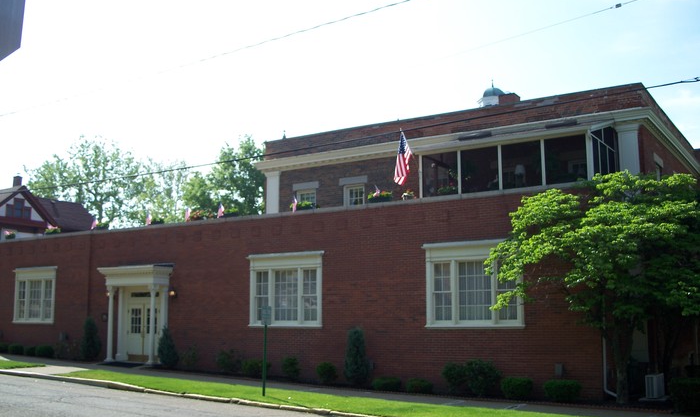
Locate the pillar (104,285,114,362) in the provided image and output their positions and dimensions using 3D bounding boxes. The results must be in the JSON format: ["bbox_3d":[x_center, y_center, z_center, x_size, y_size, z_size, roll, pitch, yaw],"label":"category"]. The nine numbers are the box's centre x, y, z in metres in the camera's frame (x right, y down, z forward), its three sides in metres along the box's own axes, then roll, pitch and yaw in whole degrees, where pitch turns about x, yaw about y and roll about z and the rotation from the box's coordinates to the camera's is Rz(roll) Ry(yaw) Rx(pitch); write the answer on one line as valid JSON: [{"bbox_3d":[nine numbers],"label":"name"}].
[{"bbox_3d":[-8.498,4.043,26.435,0.280,2.710,0.280,-5,-9,31],"label":"pillar"}]

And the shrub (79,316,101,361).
[{"bbox_3d":[-9.337,4.665,26.817,0.780,1.570,0.780,-5,-9,31],"label":"shrub"}]

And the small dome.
[{"bbox_3d":[5.754,-4.659,30.000,0.880,0.440,0.880,0,-8,0],"label":"small dome"}]

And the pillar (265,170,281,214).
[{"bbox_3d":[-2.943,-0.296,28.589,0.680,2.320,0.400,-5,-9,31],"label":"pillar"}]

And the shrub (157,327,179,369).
[{"bbox_3d":[-6.044,4.603,24.777,0.707,1.405,0.707,0,-8,0],"label":"shrub"}]

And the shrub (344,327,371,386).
[{"bbox_3d":[0.209,4.121,20.834,0.702,1.688,0.702,0,-8,0],"label":"shrub"}]

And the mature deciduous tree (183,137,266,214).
[{"bbox_3d":[-7.104,1.975,46.050,7.000,12.900,7.000,-5,-9,31],"label":"mature deciduous tree"}]

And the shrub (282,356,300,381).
[{"bbox_3d":[-1.723,4.712,22.035,0.514,0.714,0.514,0,-8,0],"label":"shrub"}]

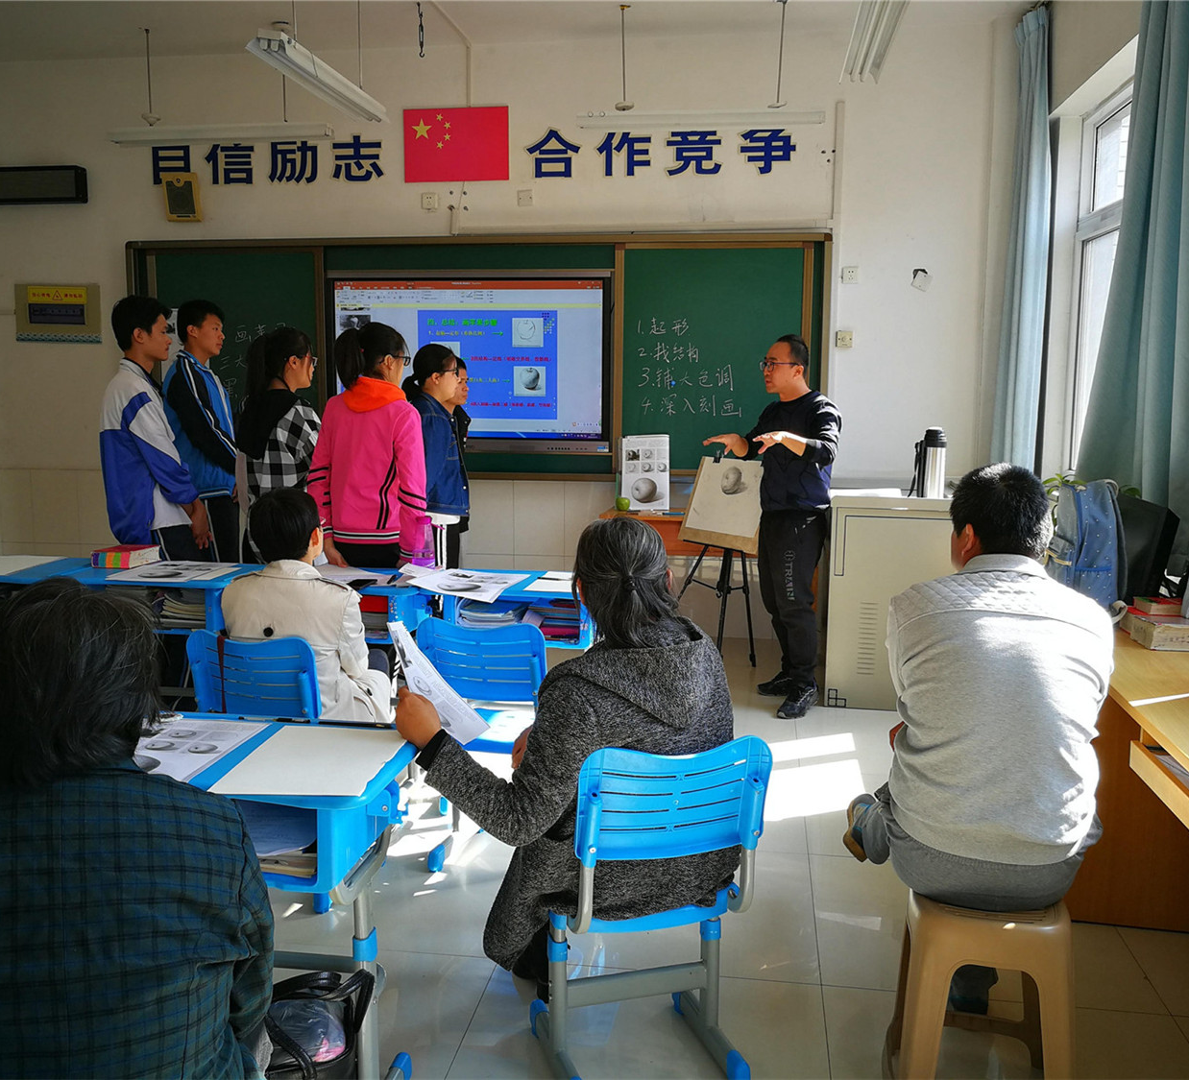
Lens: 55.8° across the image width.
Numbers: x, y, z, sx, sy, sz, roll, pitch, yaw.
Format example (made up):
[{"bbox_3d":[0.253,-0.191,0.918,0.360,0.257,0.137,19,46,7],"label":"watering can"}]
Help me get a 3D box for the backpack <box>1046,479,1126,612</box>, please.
[{"bbox_3d":[1.482,0.027,3.428,0.200,0.430,0.280,1,8,6],"label":"backpack"}]

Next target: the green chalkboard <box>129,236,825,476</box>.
[{"bbox_3d":[-0.729,-1.032,6.454,4.050,1.365,0.110,2,8,8],"label":"green chalkboard"}]

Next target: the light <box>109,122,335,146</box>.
[{"bbox_3d":[-2.000,-2.170,6.032,1.250,0.085,0.150,2,8,8],"label":"light"}]

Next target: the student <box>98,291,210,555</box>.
[{"bbox_3d":[-1.770,-0.083,4.555,0.420,1.770,0.470,-2,9,-20],"label":"student"}]

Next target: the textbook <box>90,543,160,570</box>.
[{"bbox_3d":[-1.757,0.065,4.217,0.145,0.053,0.210,2,8,8],"label":"textbook"}]

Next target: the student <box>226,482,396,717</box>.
[{"bbox_3d":[-0.782,0.406,3.366,0.460,1.150,0.670,4,9,21],"label":"student"}]

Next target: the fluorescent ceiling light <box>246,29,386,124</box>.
[{"bbox_3d":[-1.187,-2.042,5.015,0.176,0.090,1.250,11,9,7],"label":"fluorescent ceiling light"}]

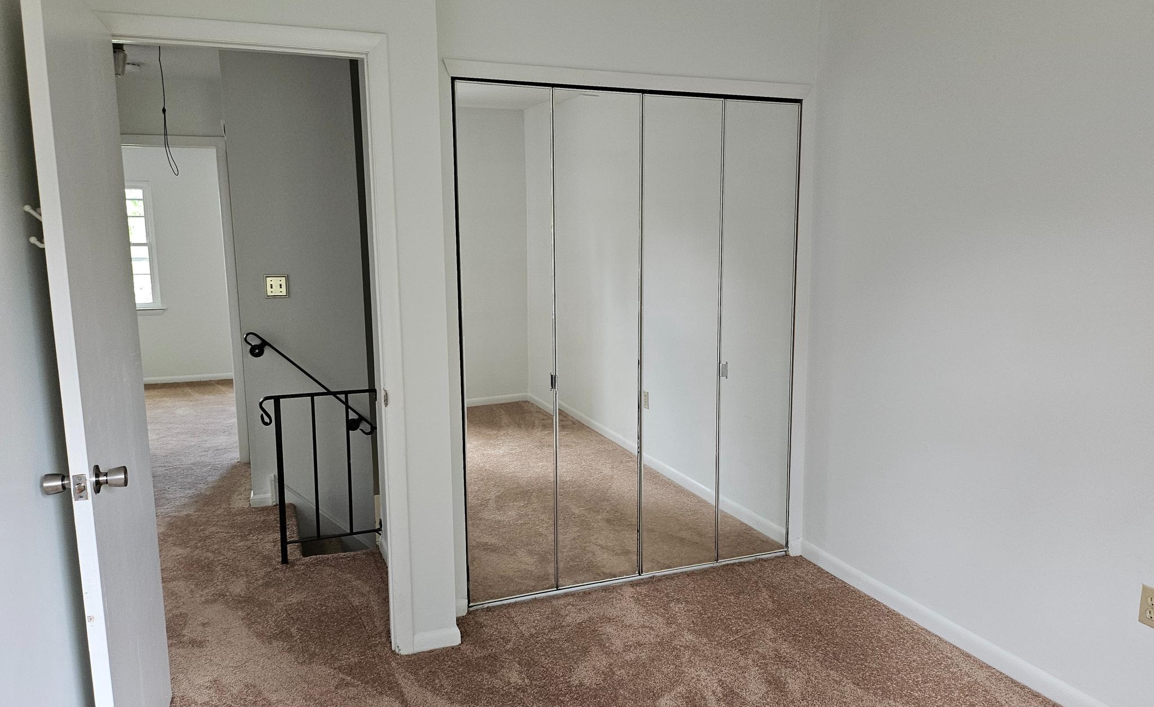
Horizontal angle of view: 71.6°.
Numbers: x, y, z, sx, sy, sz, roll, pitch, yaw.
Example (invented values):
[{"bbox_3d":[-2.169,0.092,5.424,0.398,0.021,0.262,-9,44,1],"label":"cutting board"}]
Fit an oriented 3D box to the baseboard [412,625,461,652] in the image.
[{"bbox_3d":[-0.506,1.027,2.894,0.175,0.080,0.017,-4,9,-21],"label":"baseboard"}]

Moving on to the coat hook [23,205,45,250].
[{"bbox_3d":[-1.194,-0.284,1.799,0.073,0.097,0.028,-4,9,-19],"label":"coat hook"}]

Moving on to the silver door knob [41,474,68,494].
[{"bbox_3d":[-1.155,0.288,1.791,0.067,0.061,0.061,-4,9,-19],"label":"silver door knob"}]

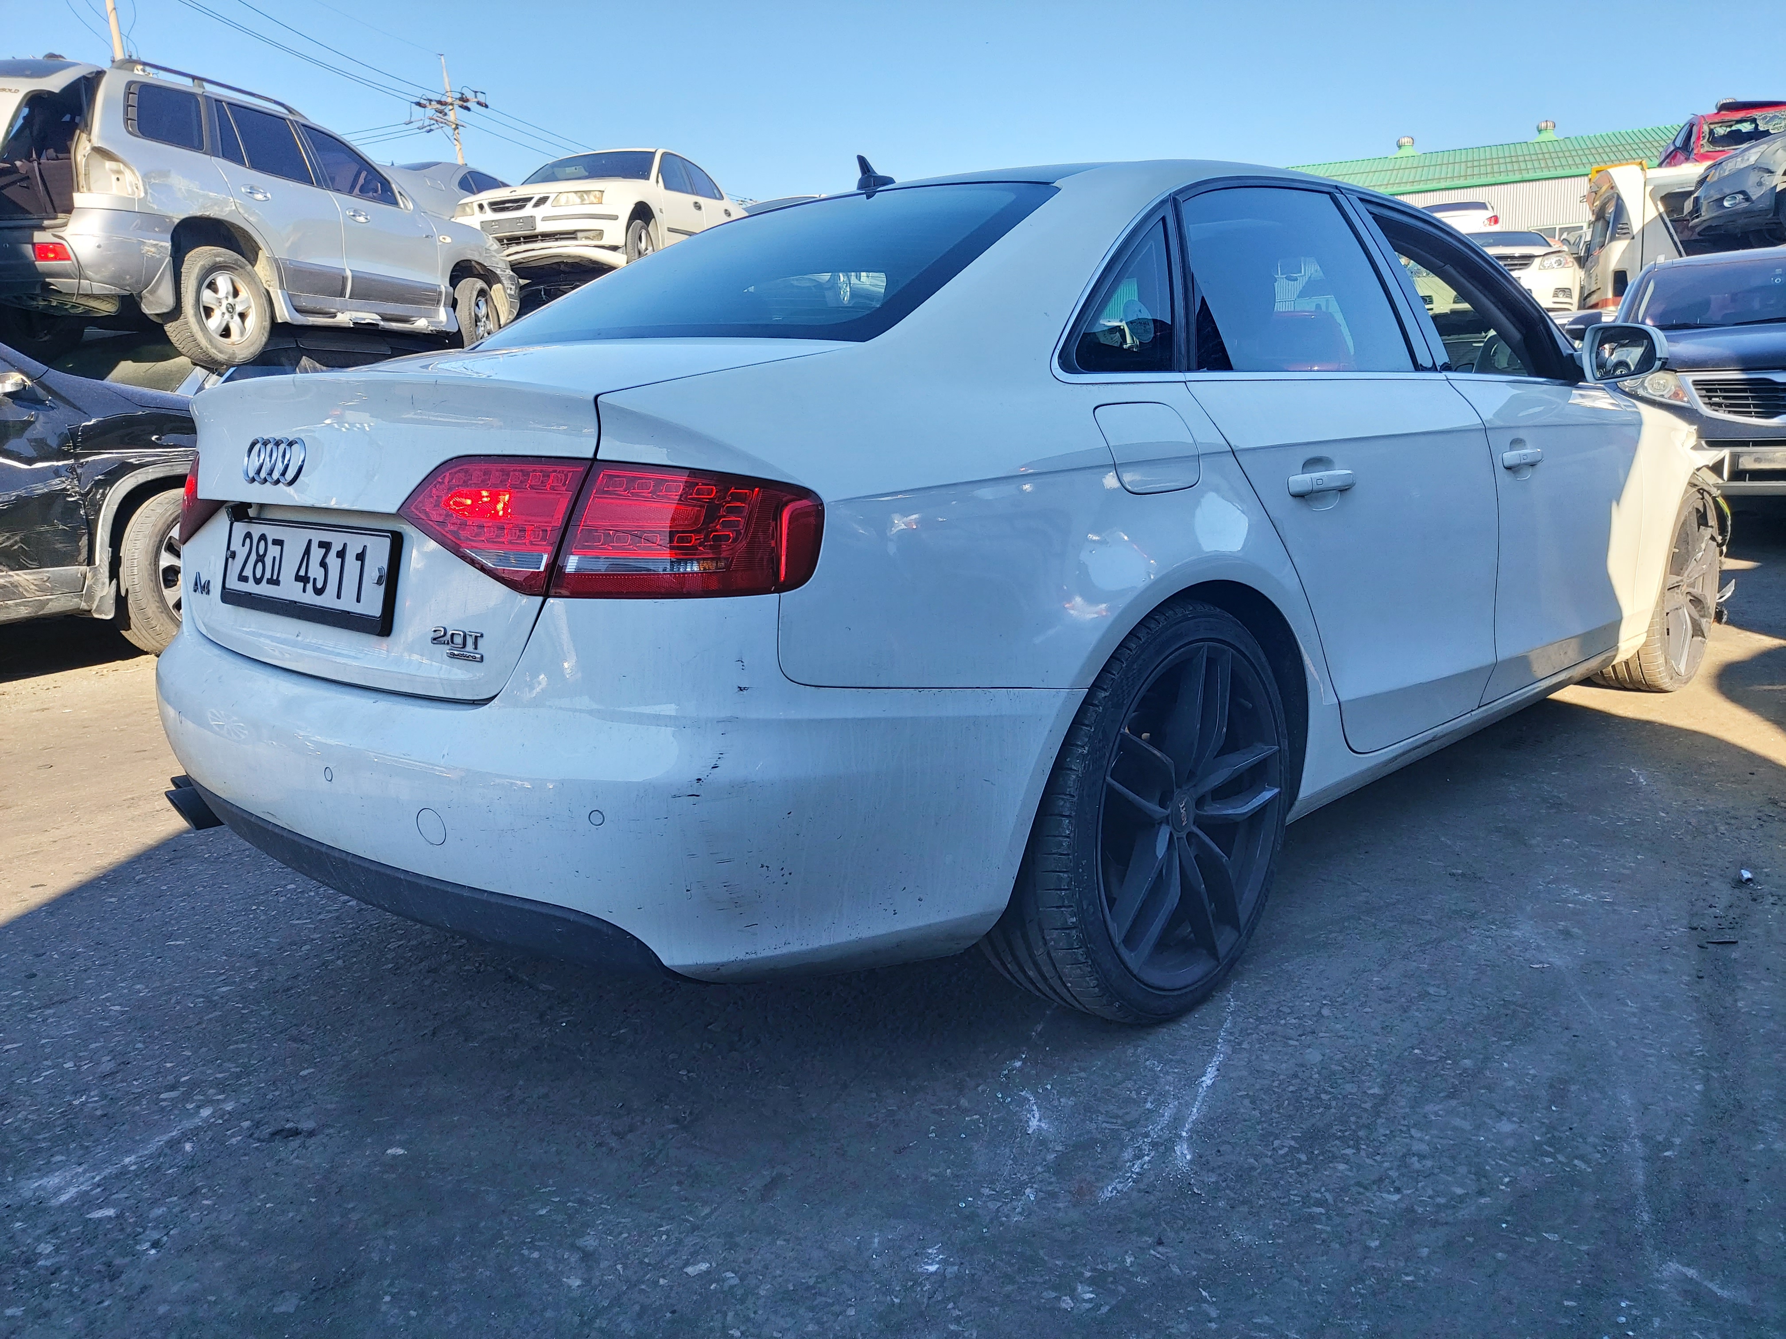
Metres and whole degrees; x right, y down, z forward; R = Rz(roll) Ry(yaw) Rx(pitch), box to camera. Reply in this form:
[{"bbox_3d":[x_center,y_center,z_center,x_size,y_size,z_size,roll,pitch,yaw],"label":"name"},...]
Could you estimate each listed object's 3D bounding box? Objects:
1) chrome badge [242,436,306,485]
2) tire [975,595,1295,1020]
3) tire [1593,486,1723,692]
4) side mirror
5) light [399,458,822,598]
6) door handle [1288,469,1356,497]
[{"bbox_3d":[-0.843,-0.282,1.749,0.193,0.067,0.012,8,3,43],"label":"chrome badge"},{"bbox_3d":[0.366,0.207,1.965,0.230,0.640,0.640,8,15,43],"label":"tire"},{"bbox_3d":[2.310,-0.255,3.940,0.230,0.640,0.640,8,15,44],"label":"tire"},{"bbox_3d":[1.762,-0.766,3.110,0.120,0.143,0.200,-11,14,-39],"label":"side mirror"},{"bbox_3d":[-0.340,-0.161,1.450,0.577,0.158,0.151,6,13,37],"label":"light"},{"bbox_3d":[0.677,-0.298,2.029,0.043,0.035,0.212,8,15,43],"label":"door handle"}]

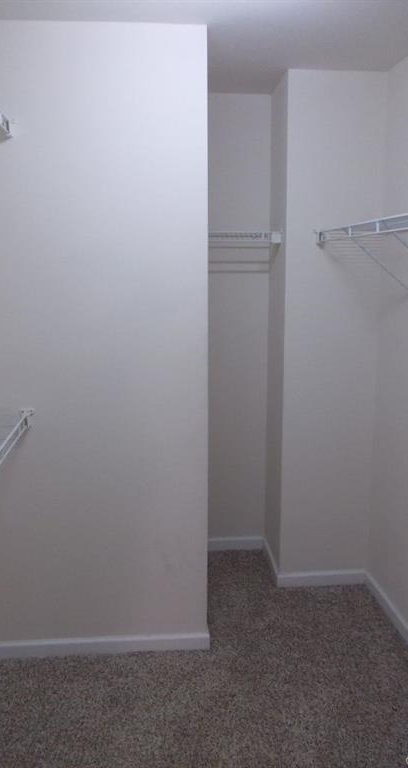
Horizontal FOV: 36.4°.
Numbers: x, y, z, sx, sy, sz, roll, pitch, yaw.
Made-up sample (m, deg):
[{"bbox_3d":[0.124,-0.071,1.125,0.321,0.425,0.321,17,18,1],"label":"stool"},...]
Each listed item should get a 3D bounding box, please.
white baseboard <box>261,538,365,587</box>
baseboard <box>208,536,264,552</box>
[{"bbox_3d":[0.580,0.954,3.369,0.465,0.073,0.431,-1,11,-4],"label":"white baseboard"},{"bbox_3d":[0.164,0.921,3.546,0.360,0.073,0.020,-1,11,-4],"label":"baseboard"}]

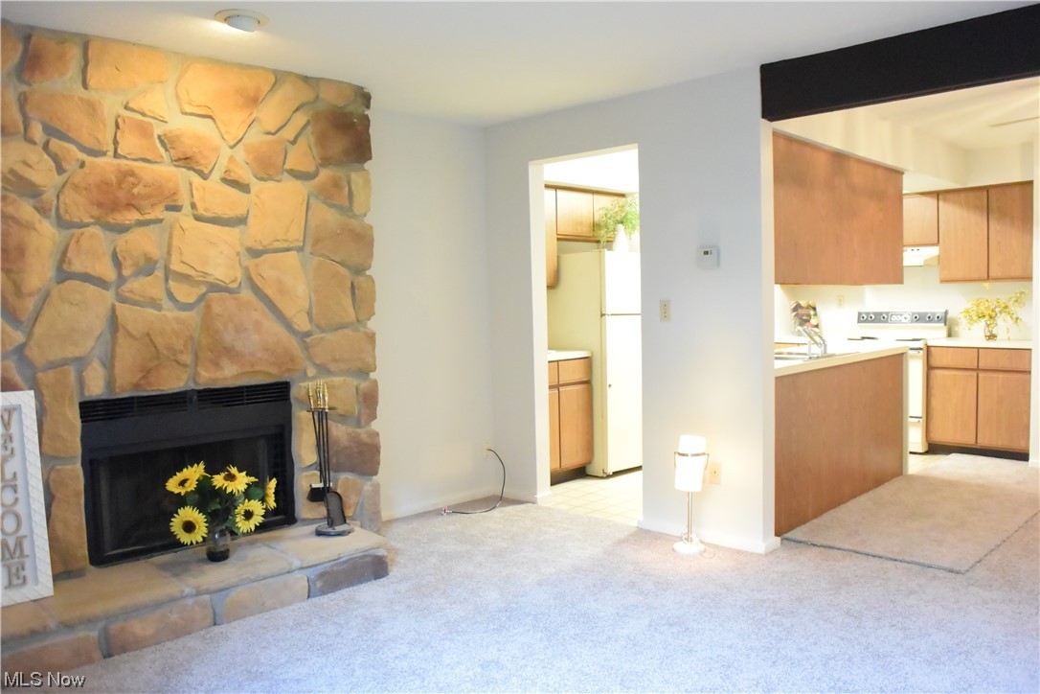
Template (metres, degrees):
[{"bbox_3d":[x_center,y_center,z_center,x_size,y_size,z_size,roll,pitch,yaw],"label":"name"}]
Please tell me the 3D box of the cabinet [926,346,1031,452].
[{"bbox_3d":[3.746,0.401,6.261,0.713,0.826,0.623,2,4,44],"label":"cabinet"}]

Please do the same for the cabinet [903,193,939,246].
[{"bbox_3d":[3.296,-1.073,6.787,0.730,0.445,0.318,2,4,44],"label":"cabinet"}]

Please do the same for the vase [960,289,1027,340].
[{"bbox_3d":[3.692,-0.256,6.112,0.450,0.409,0.350,2,5,44],"label":"vase"}]

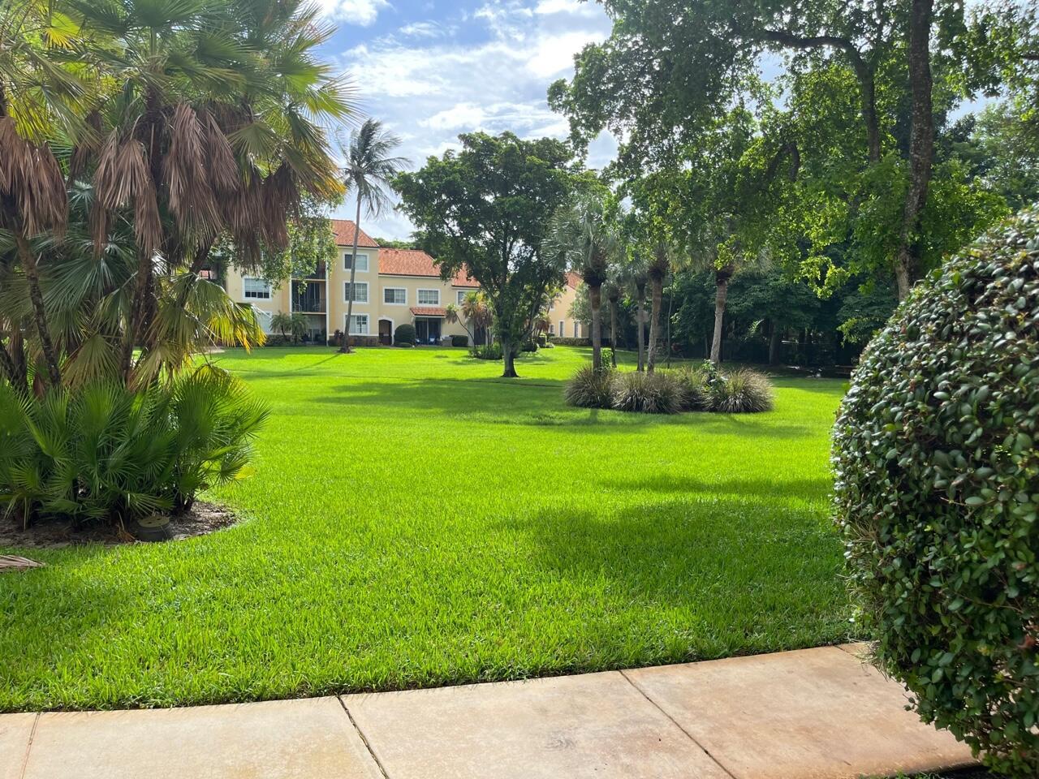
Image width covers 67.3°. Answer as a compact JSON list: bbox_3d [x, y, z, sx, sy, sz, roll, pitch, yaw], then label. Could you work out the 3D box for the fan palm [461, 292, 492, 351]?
[{"bbox_3d":[-2.950,-4.700,54.000,2.300,4.400,2.300,0,4,0],"label":"fan palm"}]

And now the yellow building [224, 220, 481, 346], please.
[{"bbox_3d":[-15.600,-9.600,72.000,23.000,11.300,11.500,-1,4,-21],"label":"yellow building"}]

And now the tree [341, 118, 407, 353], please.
[{"bbox_3d":[-10.400,-11.100,56.000,5.000,16.900,5.000,0,4,0],"label":"tree"}]

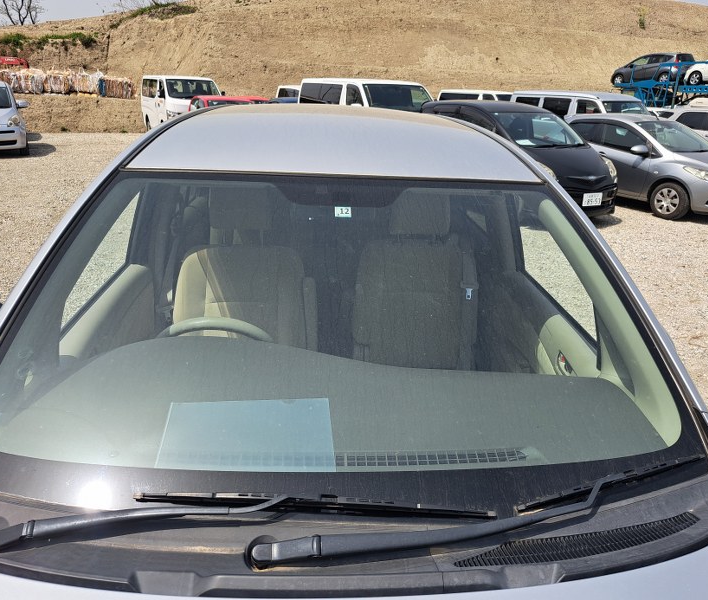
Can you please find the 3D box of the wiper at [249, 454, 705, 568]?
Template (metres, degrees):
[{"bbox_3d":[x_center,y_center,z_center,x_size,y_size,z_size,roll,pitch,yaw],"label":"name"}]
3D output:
[{"bbox_3d":[0.262,0.371,0.995,0.880,0.075,0.100,-6,22,-13],"label":"wiper"}]

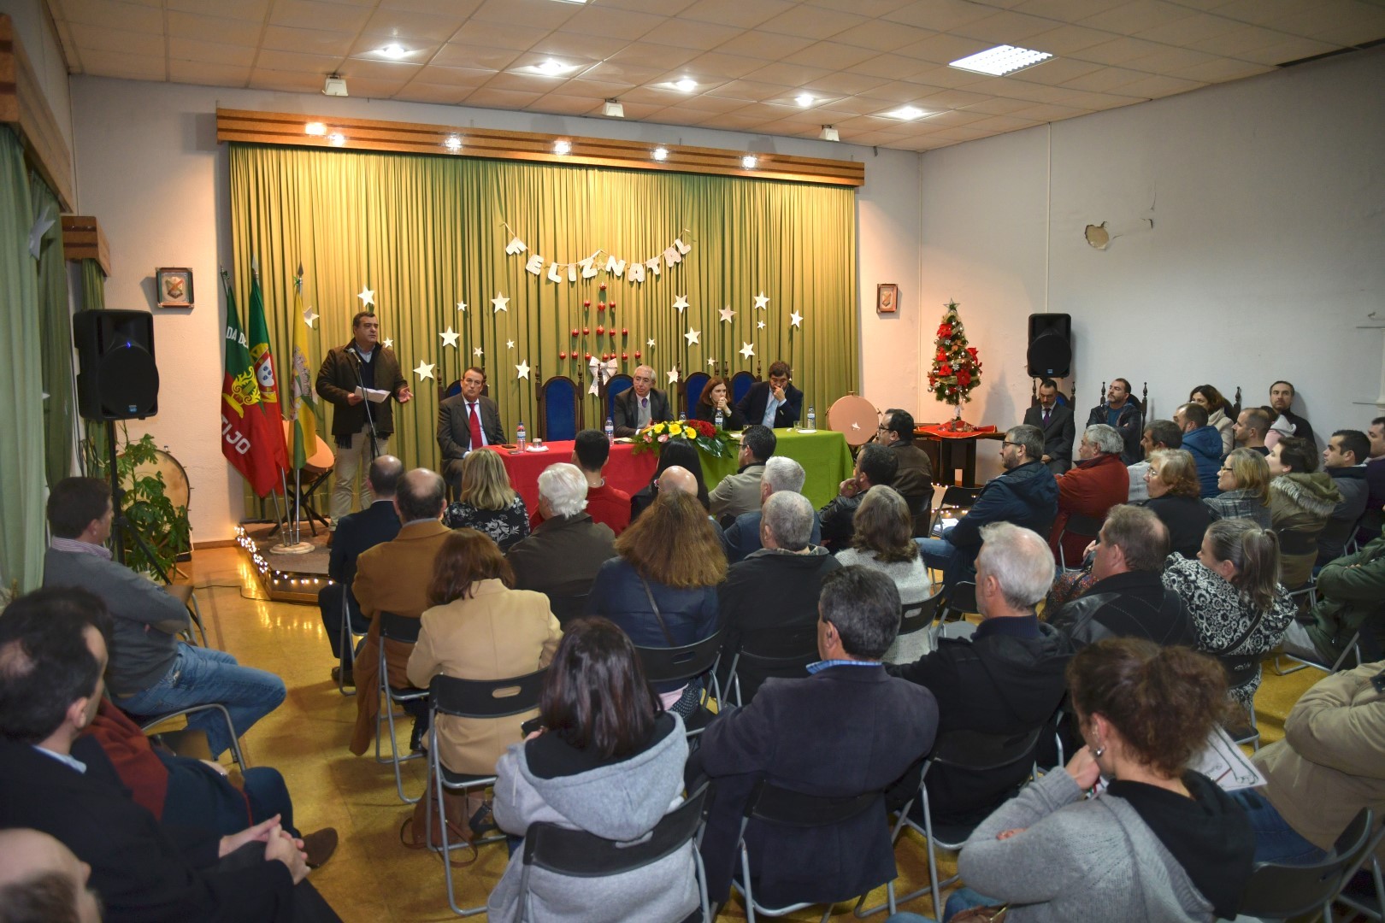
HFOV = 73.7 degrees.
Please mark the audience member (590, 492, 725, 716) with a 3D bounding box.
[{"bbox_3d":[-0.142,0.703,3.412,0.520,1.260,0.800,-4,9,-25],"label":"audience member"}]

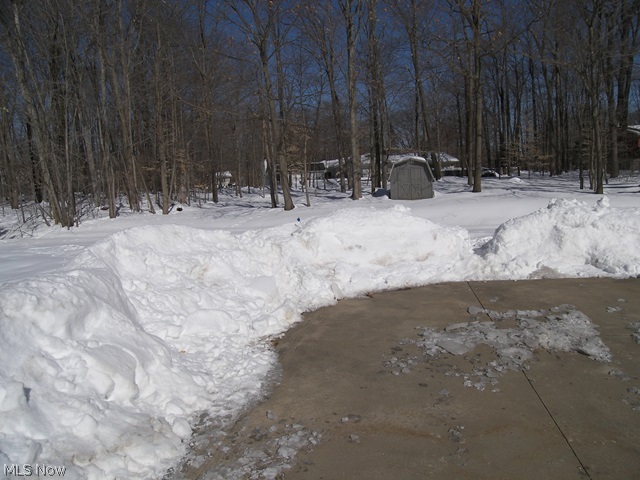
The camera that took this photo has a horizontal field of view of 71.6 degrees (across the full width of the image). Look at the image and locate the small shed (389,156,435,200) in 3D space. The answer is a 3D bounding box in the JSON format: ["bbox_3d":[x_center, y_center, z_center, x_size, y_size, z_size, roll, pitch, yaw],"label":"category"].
[{"bbox_3d":[5.540,-3.712,27.016,2.750,2.550,2.900,-1,9,9],"label":"small shed"}]

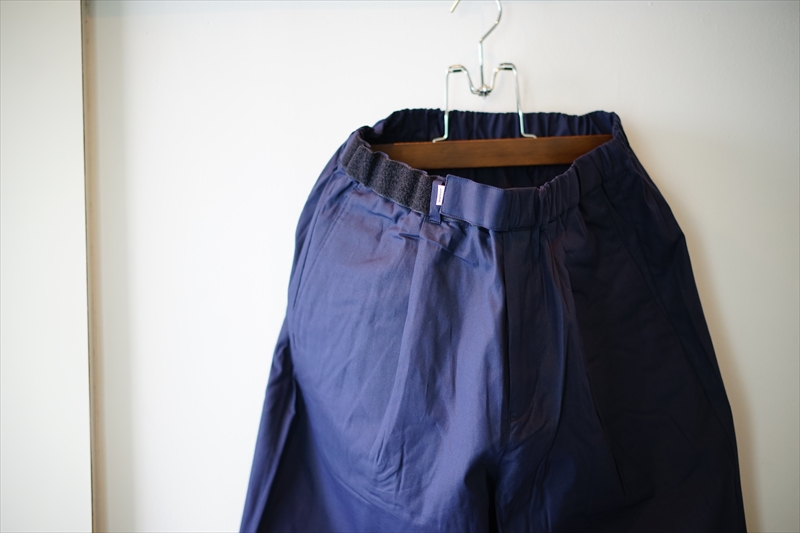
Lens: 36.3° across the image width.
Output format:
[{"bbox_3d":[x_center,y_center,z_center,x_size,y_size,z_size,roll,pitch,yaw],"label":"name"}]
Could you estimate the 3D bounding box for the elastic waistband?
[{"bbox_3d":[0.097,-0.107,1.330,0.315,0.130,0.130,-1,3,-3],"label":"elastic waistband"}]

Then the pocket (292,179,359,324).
[{"bbox_3d":[-0.081,-0.017,1.310,0.085,0.145,0.035,1,3,30],"label":"pocket"}]

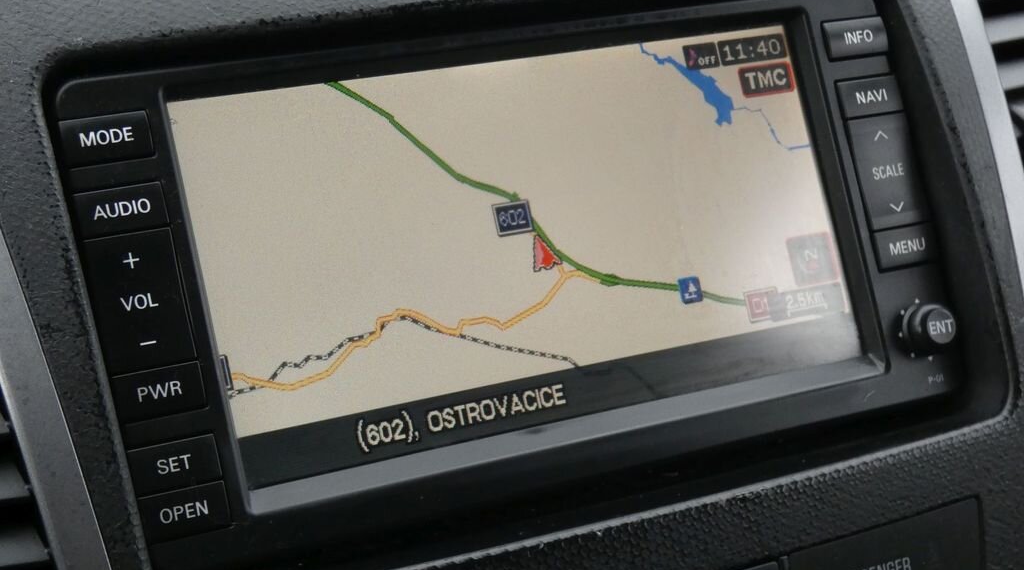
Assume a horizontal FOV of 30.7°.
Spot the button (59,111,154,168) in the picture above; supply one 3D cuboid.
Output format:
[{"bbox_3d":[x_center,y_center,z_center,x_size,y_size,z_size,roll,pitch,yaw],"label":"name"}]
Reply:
[{"bbox_3d":[-0.082,-0.029,0.374,0.018,0.009,0.004,-10,-5,-25],"label":"button"}]

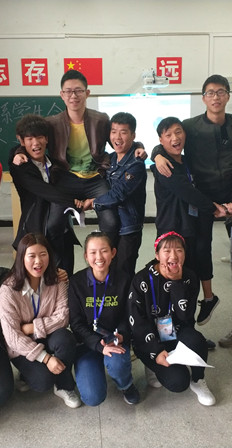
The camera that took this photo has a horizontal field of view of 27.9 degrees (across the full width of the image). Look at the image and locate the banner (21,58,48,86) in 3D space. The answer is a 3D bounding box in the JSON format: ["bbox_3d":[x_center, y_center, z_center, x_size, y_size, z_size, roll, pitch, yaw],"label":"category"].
[{"bbox_3d":[-1.256,-2.356,7.272,0.400,0.400,0.010,-1,12,-2],"label":"banner"}]

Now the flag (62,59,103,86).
[{"bbox_3d":[-0.504,-2.374,7.300,0.600,0.400,0.010,-1,12,-2],"label":"flag"}]

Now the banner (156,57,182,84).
[{"bbox_3d":[0.846,-2.405,7.349,0.400,0.400,0.010,-1,12,-2],"label":"banner"}]

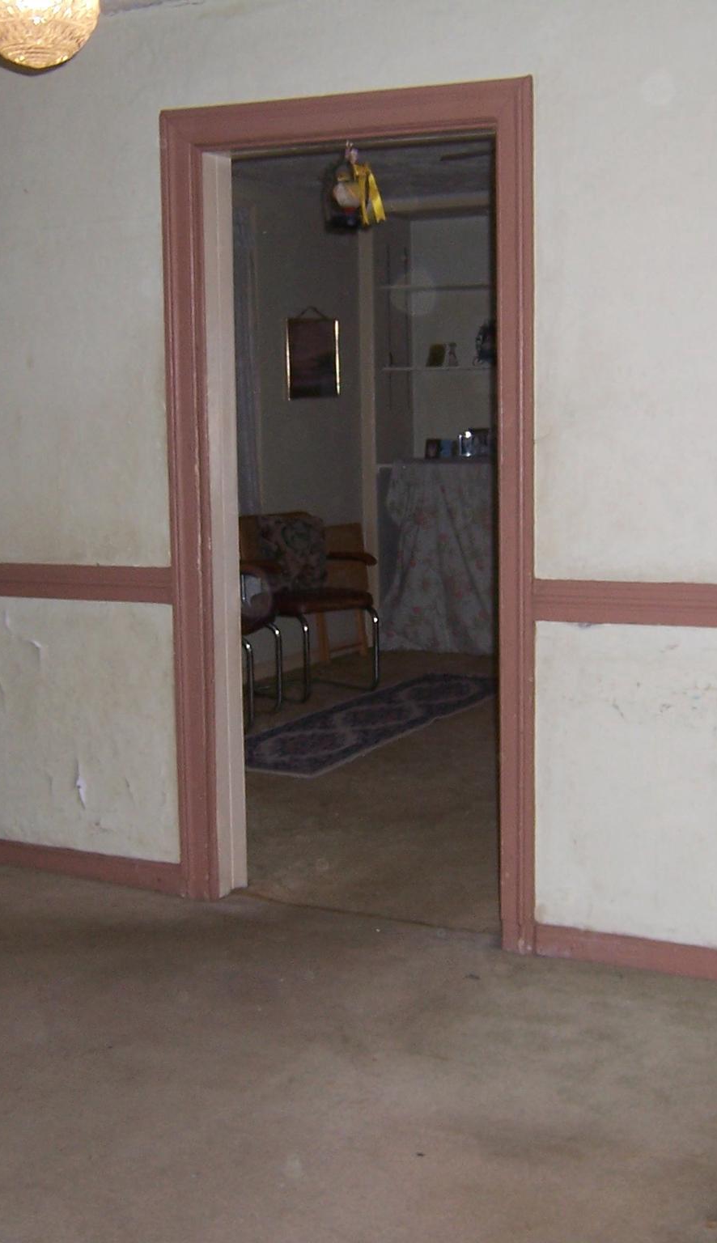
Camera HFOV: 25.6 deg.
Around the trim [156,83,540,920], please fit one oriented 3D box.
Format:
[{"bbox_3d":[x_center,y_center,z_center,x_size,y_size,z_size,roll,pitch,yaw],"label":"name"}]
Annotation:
[{"bbox_3d":[-0.010,-0.271,4.179,1.050,2.150,0.160,3,7,26],"label":"trim"}]

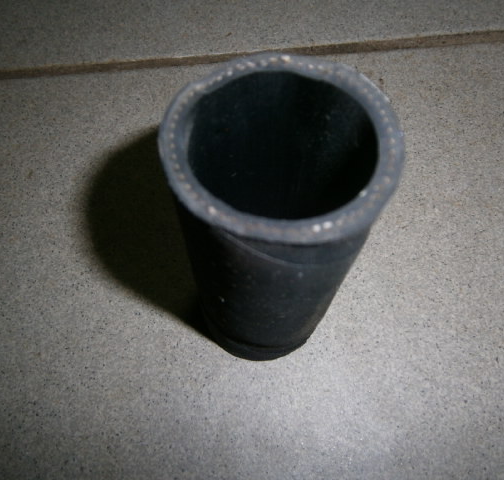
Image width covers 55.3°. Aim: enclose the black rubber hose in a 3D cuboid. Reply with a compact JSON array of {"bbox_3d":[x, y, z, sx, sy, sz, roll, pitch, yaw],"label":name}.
[{"bbox_3d":[0.005,0.001,0.125,0.043,0.086,0.043,0,64,-2],"label":"black rubber hose"}]

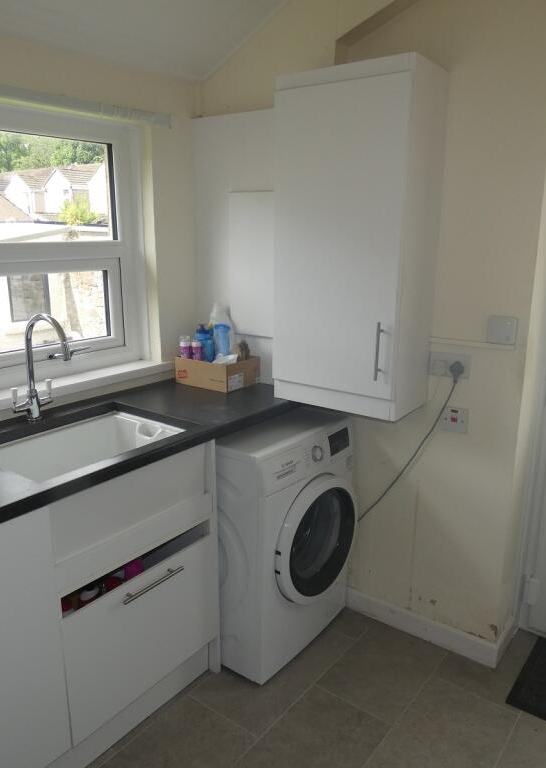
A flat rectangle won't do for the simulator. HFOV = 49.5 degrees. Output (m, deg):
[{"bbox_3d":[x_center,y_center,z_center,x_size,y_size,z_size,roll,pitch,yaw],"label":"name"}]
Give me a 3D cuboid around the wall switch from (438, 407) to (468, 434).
[{"bbox_3d":[0.633,0.124,2.074,0.088,0.087,0.016,10,17,35],"label":"wall switch"}]

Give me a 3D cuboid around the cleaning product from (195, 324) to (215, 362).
[{"bbox_3d":[-0.281,-0.130,2.504,0.080,0.250,0.065,1,14,5],"label":"cleaning product"}]

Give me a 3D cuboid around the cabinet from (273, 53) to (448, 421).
[{"bbox_3d":[0.281,-0.467,2.029,0.485,1.085,0.290,10,17,35],"label":"cabinet"}]

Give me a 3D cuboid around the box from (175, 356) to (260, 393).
[{"bbox_3d":[-0.235,-0.059,2.526,0.290,0.112,0.207,10,17,35],"label":"box"}]

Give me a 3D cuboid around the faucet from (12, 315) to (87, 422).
[{"bbox_3d":[-0.747,-0.047,1.941,0.245,0.365,0.155,10,17,35],"label":"faucet"}]

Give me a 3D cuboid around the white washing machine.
[{"bbox_3d":[-0.074,0.554,2.348,0.595,0.850,0.595,10,17,35],"label":"white washing machine"}]

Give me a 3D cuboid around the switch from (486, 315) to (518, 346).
[{"bbox_3d":[0.739,-0.174,1.918,0.087,0.087,0.020,10,17,35],"label":"switch"}]

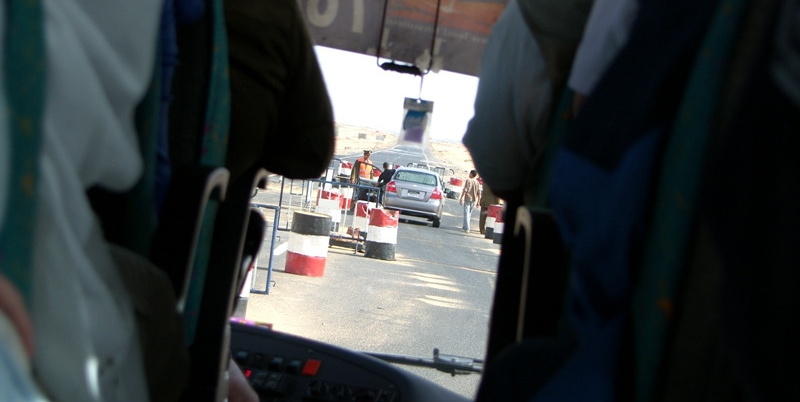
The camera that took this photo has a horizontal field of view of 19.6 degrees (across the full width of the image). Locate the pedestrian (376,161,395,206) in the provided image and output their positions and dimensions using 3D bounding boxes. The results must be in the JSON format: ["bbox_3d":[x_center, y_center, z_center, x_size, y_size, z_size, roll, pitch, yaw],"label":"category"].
[{"bbox_3d":[-0.415,-0.263,64.000,0.530,1.660,0.400,6,1,-20],"label":"pedestrian"}]

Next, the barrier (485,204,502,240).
[{"bbox_3d":[2.602,0.573,61.000,0.590,0.880,0.590,7,1,0],"label":"barrier"}]

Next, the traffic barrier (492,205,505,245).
[{"bbox_3d":[2.750,0.677,59.500,0.590,0.880,0.590,7,1,0],"label":"traffic barrier"}]

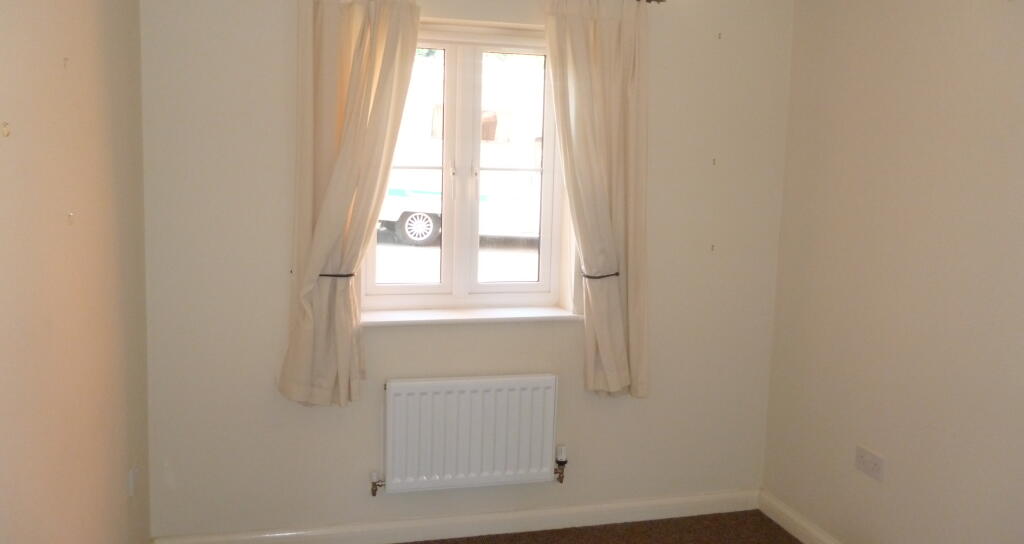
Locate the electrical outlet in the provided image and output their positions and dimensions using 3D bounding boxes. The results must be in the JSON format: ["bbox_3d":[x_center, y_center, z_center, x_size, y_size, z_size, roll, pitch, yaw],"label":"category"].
[{"bbox_3d":[1.326,0.717,3.086,0.012,0.087,0.147,0,8,-15],"label":"electrical outlet"}]

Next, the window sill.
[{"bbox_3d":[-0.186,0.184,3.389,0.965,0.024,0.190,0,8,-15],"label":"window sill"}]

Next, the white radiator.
[{"bbox_3d":[-0.163,0.637,3.332,0.695,0.449,0.085,0,8,-15],"label":"white radiator"}]

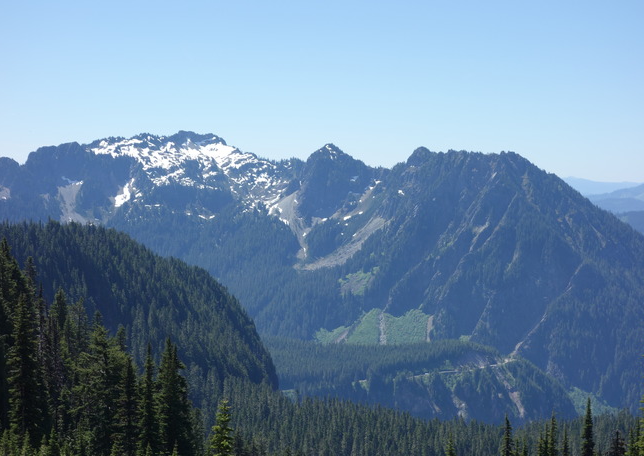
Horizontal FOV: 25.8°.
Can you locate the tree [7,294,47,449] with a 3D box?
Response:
[{"bbox_3d":[-31.528,15.150,150.000,4.300,16.500,4.300,0,1,0],"label":"tree"}]

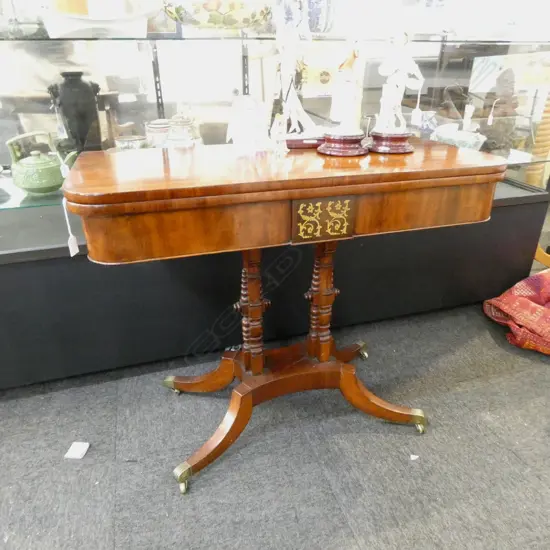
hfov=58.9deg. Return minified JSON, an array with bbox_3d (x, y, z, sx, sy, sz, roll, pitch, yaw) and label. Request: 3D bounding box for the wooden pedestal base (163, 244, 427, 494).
[{"bbox_3d":[0.035,0.126,1.306,0.683,0.589,0.416,-7,24,-15],"label":"wooden pedestal base"}]

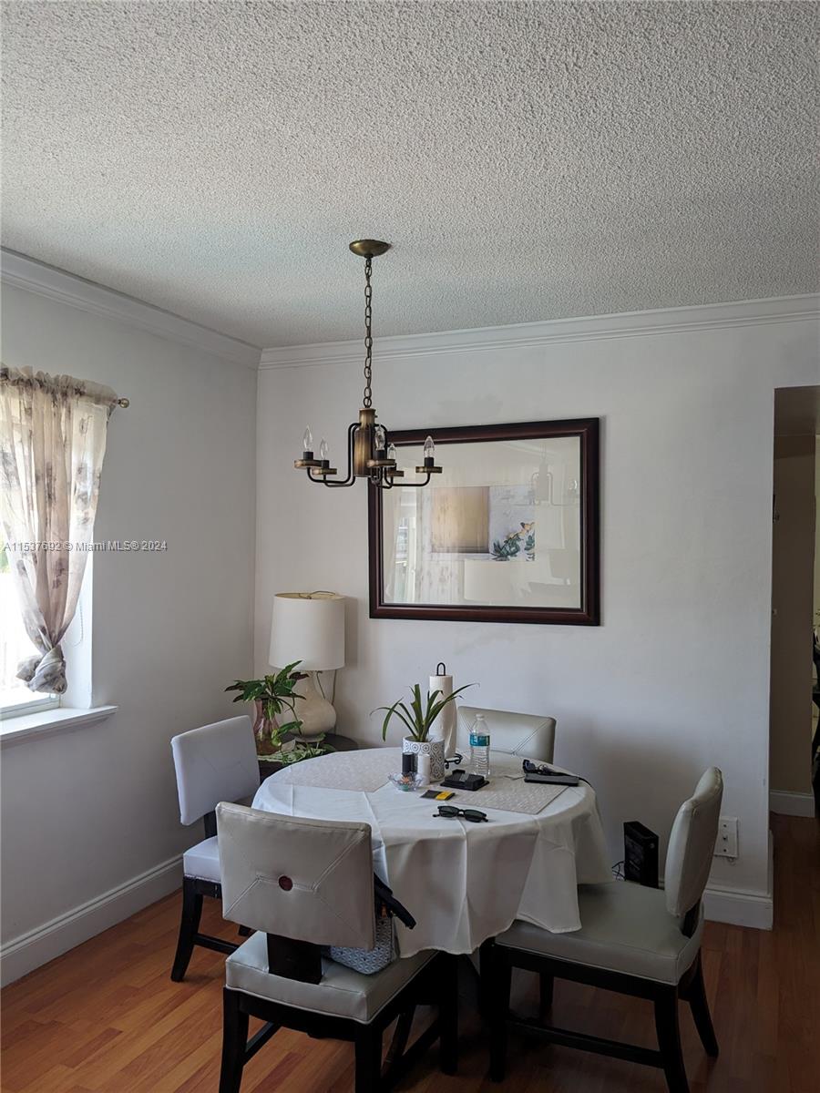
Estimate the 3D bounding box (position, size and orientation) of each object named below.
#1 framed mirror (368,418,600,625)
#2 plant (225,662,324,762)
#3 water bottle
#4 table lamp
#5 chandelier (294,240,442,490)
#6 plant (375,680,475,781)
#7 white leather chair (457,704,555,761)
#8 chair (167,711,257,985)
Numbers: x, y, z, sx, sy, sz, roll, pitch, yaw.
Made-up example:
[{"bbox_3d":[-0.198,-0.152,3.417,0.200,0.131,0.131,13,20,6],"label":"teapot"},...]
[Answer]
[{"bbox_3d":[0.303,-0.102,3.787,1.076,0.878,0.040,0,0,24],"label":"framed mirror"},{"bbox_3d":[-0.594,0.686,3.646,0.380,0.378,0.360,0,0,24],"label":"plant"},{"bbox_3d":[0.223,0.633,2.715,0.065,0.204,0.065,0,0,0],"label":"water bottle"},{"bbox_3d":[-0.467,0.545,3.869,0.339,0.663,0.339,0,0,0],"label":"table lamp"},{"bbox_3d":[-0.129,-0.575,2.699,0.480,0.780,0.480,0,0,0],"label":"chandelier"},{"bbox_3d":[0.044,0.584,2.682,0.320,0.300,0.290,0,0,24],"label":"plant"},{"bbox_3d":[0.233,1.069,3.087,0.450,0.840,0.600,0,0,30],"label":"white leather chair"},{"bbox_3d":[-0.458,1.063,2.949,0.590,0.840,0.455,0,0,24],"label":"chair"}]

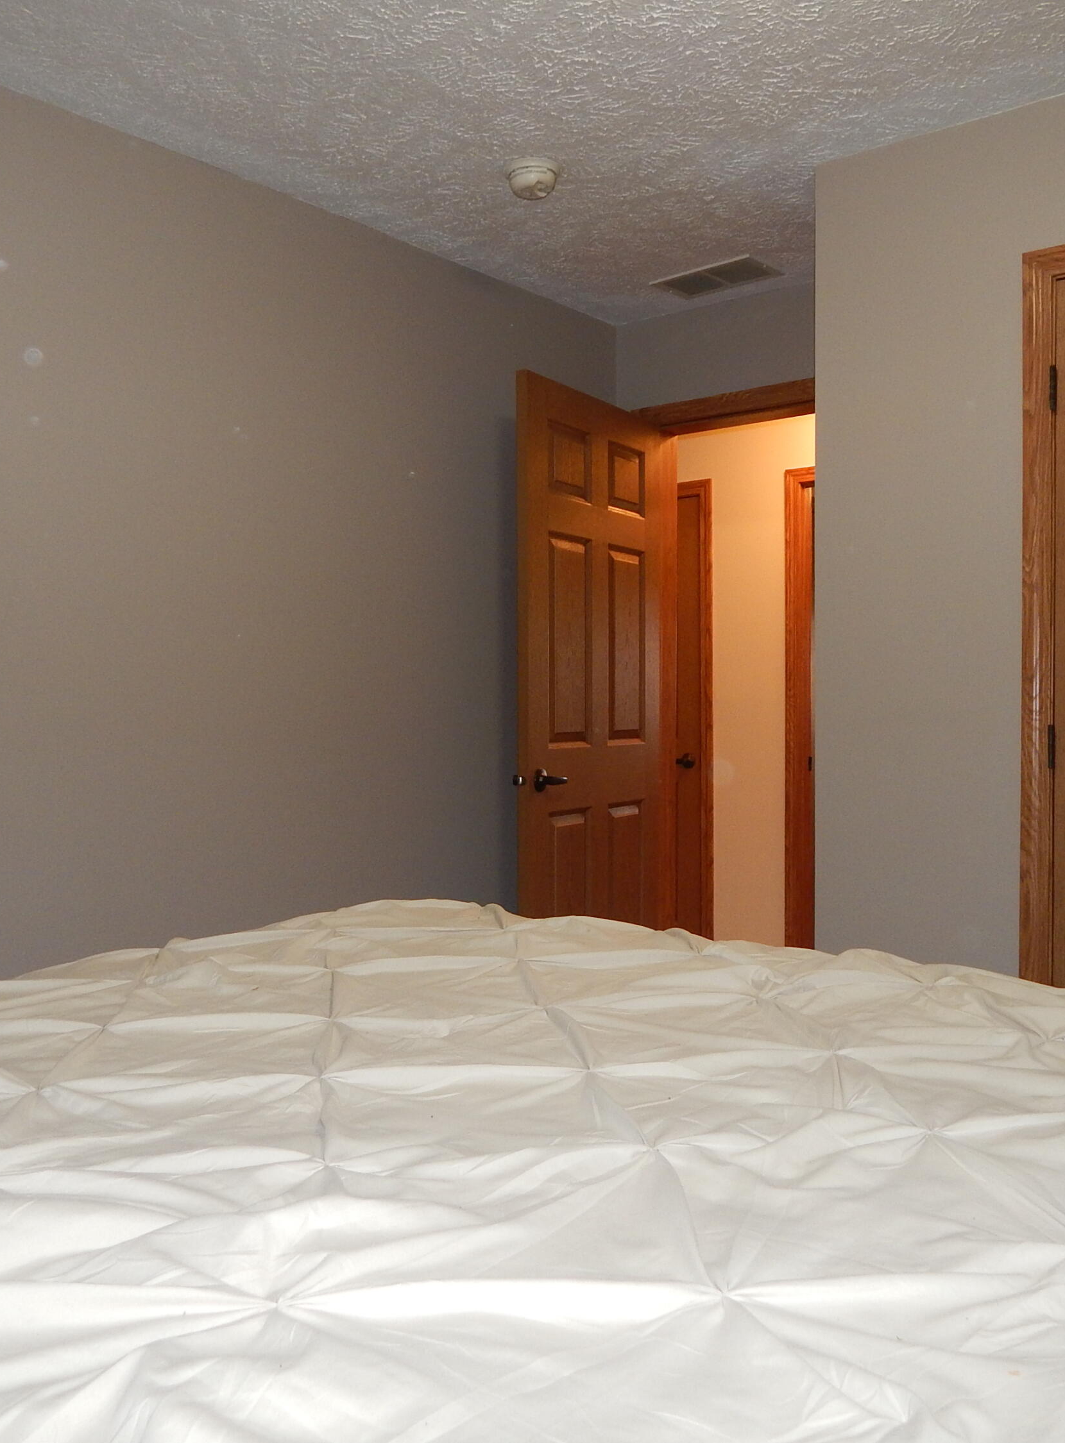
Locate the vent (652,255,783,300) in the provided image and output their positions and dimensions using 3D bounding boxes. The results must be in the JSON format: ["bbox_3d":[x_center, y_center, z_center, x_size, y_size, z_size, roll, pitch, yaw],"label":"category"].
[{"bbox_3d":[0.555,-1.328,3.679,0.357,0.014,0.192,1,2,43],"label":"vent"}]

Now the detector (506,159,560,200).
[{"bbox_3d":[0.002,-1.280,2.898,0.133,0.054,0.133,0,2,0],"label":"detector"}]

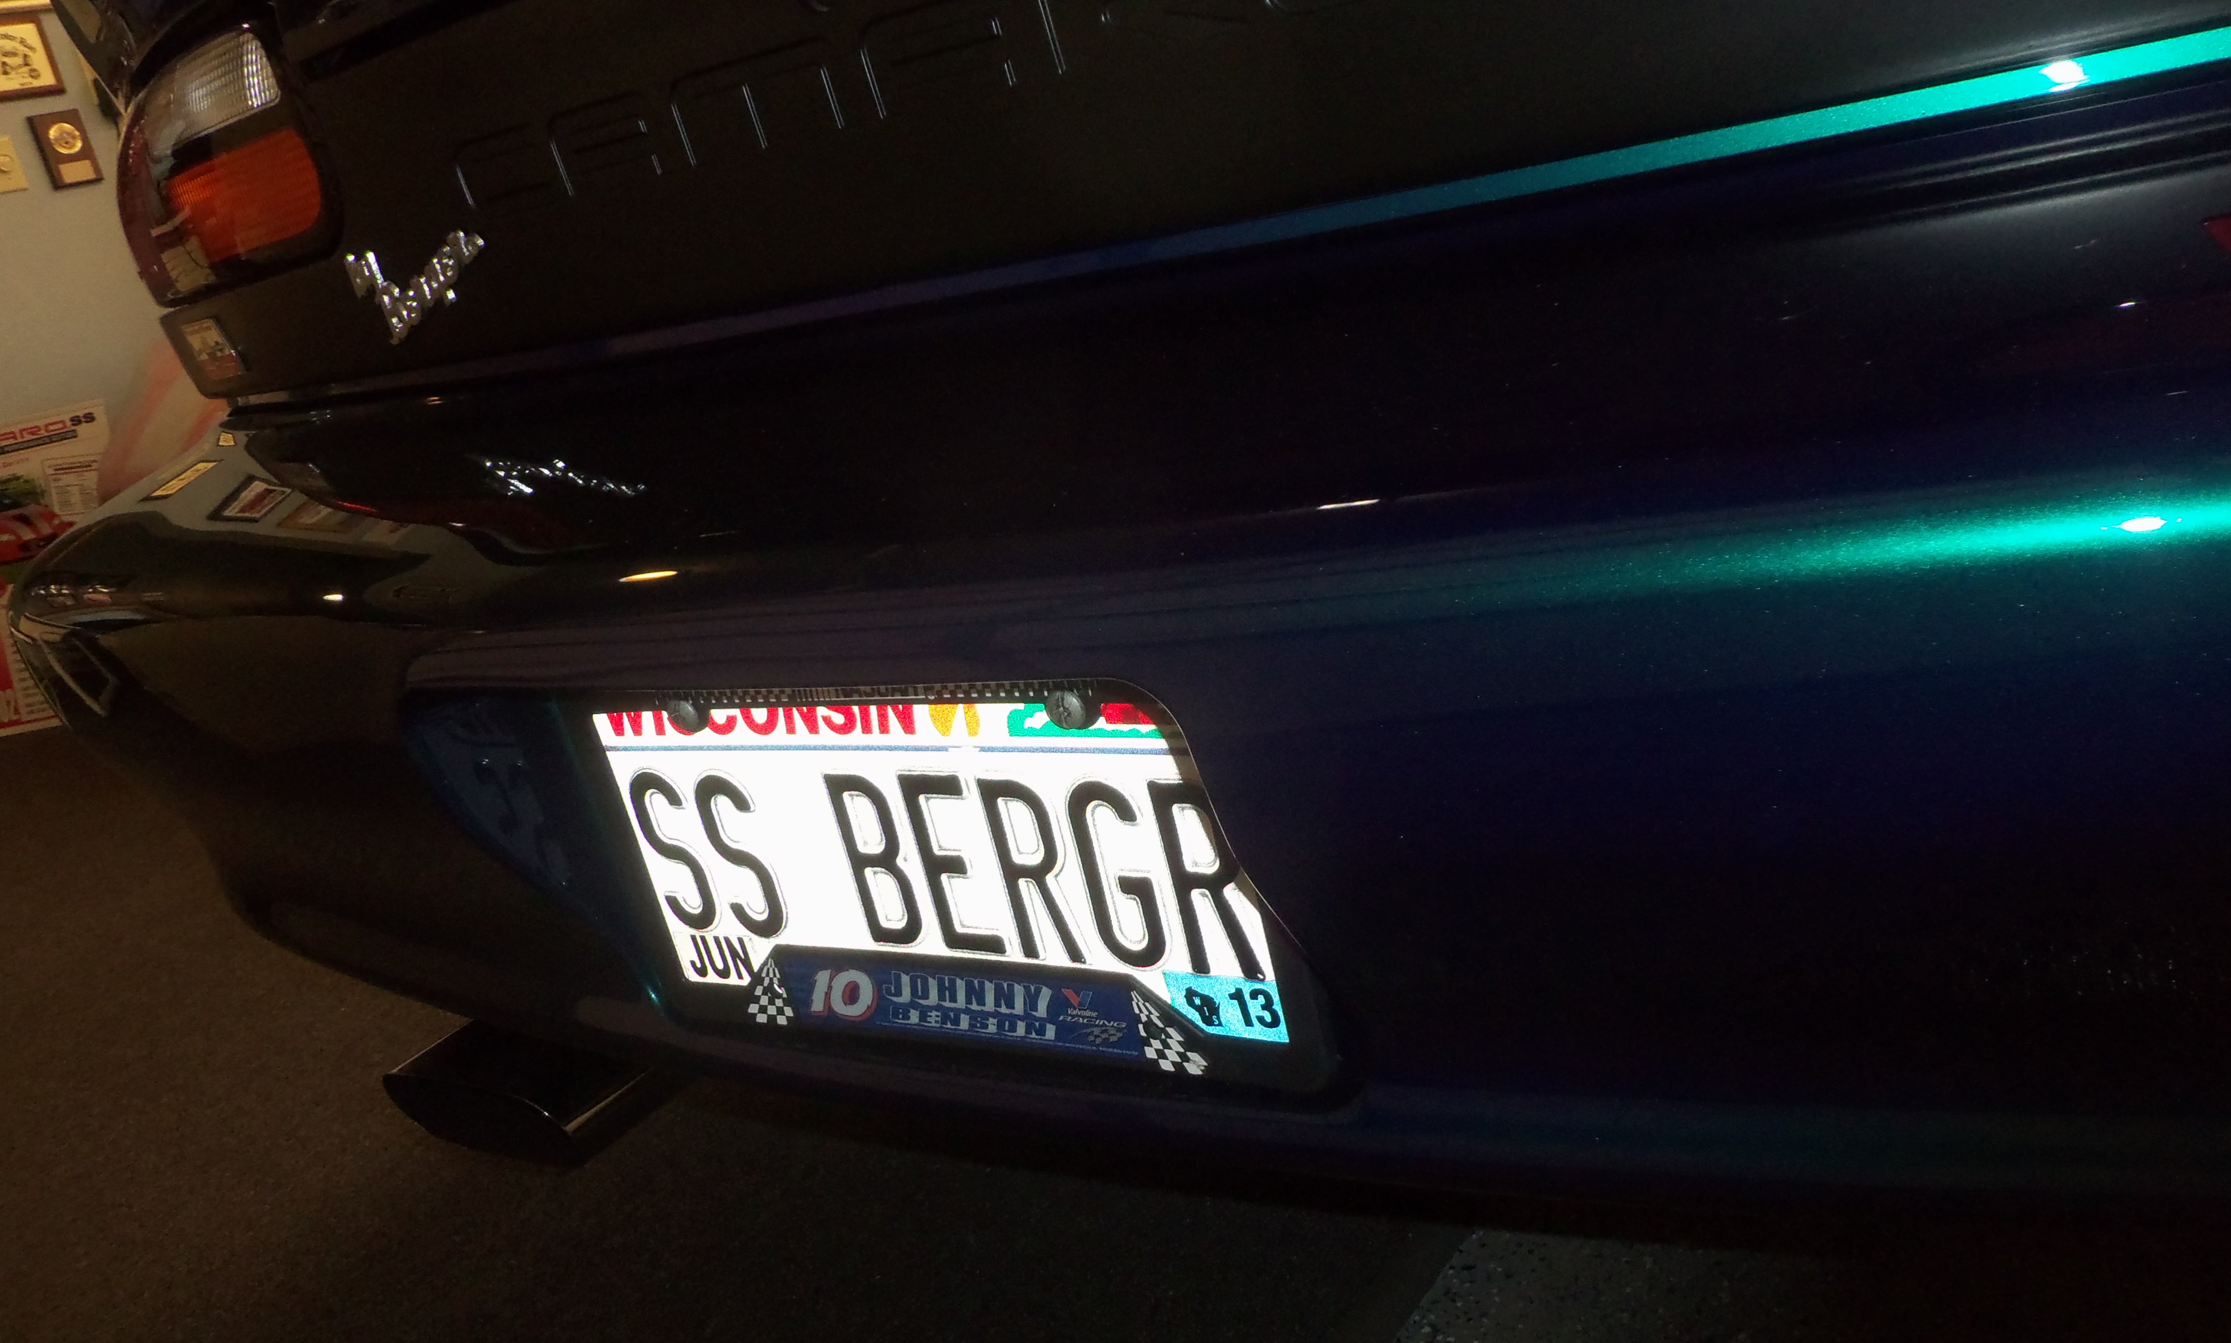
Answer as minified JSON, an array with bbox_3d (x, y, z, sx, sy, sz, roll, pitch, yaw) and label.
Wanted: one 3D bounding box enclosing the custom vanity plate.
[{"bbox_3d":[-0.074,0.072,0.663,0.310,0.158,0.014,-1,23,33],"label":"custom vanity plate"}]

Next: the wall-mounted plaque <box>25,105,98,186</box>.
[{"bbox_3d":[-2.384,-1.185,4.100,0.019,0.161,0.111,-1,21,33],"label":"wall-mounted plaque"}]

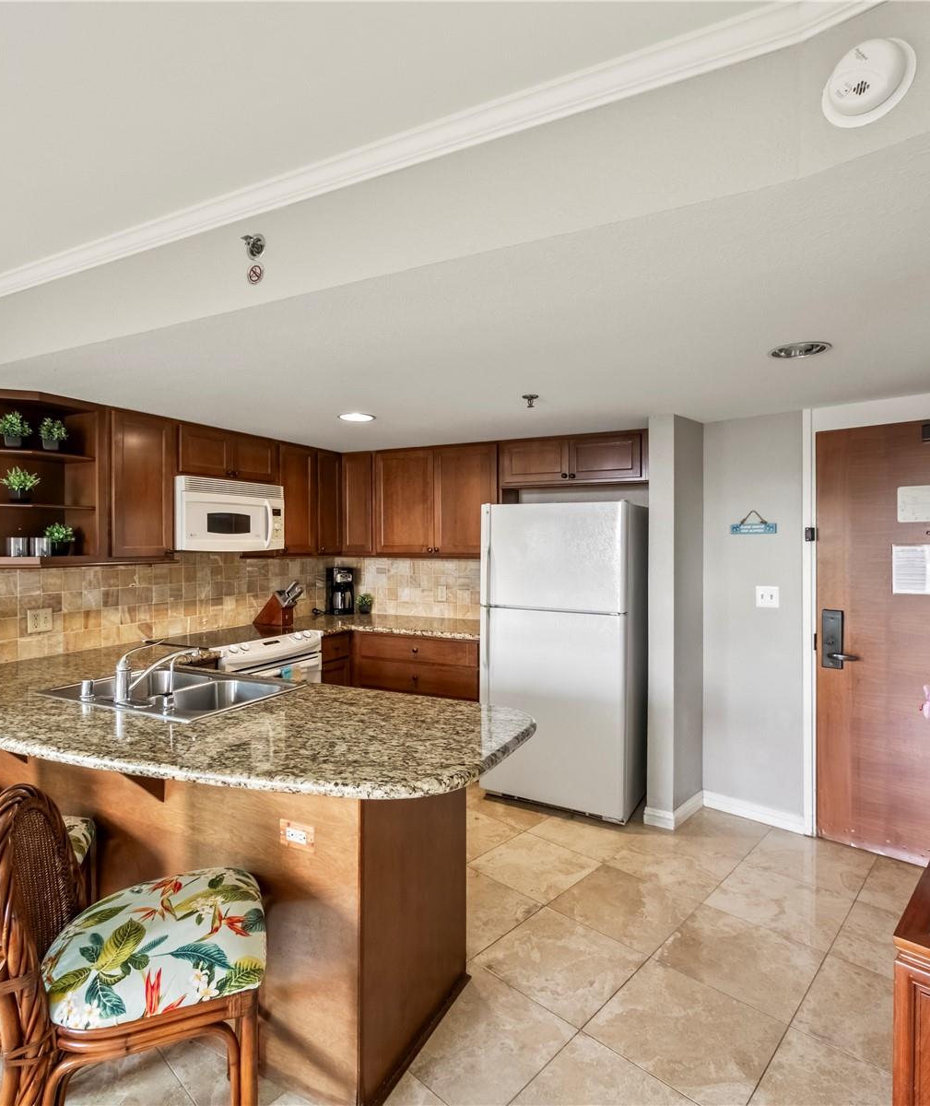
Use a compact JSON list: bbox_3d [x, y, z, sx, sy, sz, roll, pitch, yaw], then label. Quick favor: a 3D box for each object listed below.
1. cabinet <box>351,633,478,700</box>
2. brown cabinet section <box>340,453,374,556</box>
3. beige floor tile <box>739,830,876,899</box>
[{"bbox_3d":[-0.225,1.019,4.370,1.000,0.875,0.600,0,0,26],"label":"cabinet"},{"bbox_3d":[-0.697,-0.353,4.408,0.281,0.755,0.320,0,0,25],"label":"brown cabinet section"},{"bbox_3d":[1.610,1.449,2.793,0.450,0.012,0.450,0,0,44],"label":"beige floor tile"}]

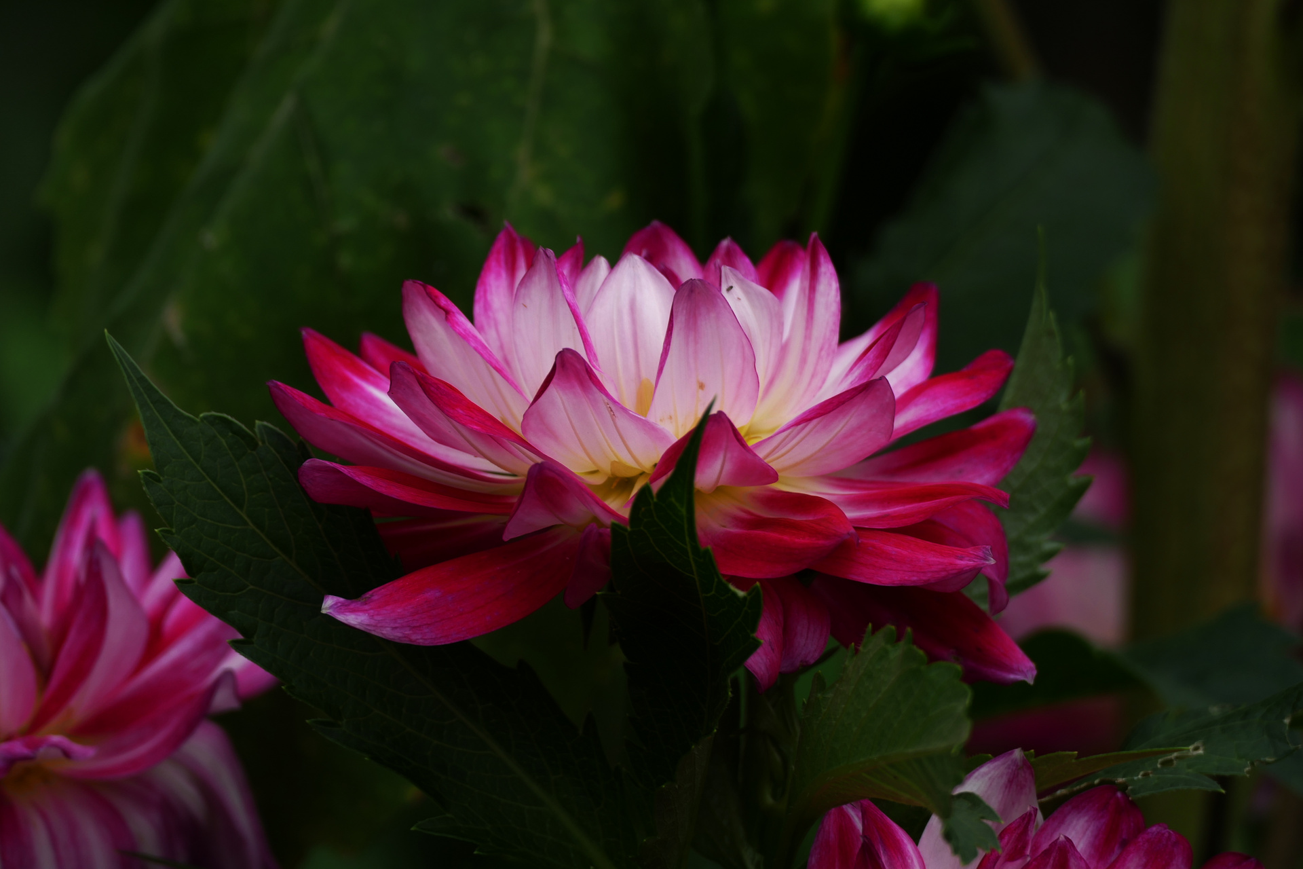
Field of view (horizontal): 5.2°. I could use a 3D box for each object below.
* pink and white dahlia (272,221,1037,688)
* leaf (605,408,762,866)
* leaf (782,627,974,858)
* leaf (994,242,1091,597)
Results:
[{"bbox_3d":[0.000,0.003,2.200,0.116,0.060,0.112,0,14,0],"label":"pink and white dahlia"},{"bbox_3d":[0.005,0.030,2.155,0.027,0.070,0.030,2,10,14],"label":"leaf"},{"bbox_3d":[0.034,0.046,2.170,0.031,0.034,0.032,-3,10,-17],"label":"leaf"},{"bbox_3d":[0.057,0.000,2.240,0.030,0.060,0.026,0,10,0],"label":"leaf"}]

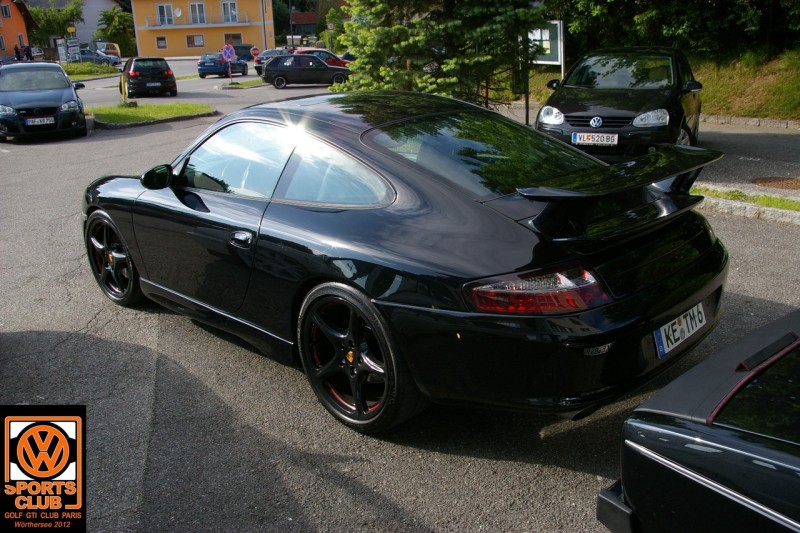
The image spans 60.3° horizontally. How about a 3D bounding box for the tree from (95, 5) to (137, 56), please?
[{"bbox_3d":[-28.187,-23.667,69.768,4.400,5.300,4.200,-2,18,0],"label":"tree"}]

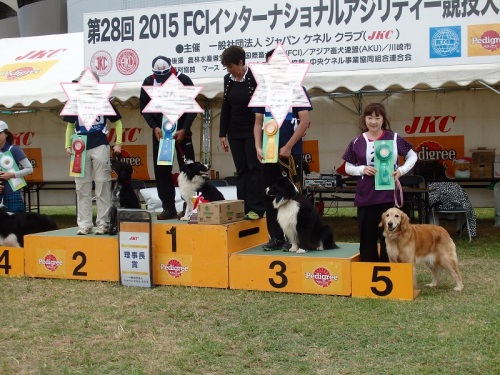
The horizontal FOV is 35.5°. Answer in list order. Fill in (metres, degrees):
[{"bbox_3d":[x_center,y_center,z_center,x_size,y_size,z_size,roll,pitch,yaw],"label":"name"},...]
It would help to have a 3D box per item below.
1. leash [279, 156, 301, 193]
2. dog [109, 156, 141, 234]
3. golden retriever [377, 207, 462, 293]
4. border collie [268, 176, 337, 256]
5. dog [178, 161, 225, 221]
[{"bbox_3d":[0.362,-0.112,6.970,0.210,0.340,0.120,-1,3,0],"label":"leash"},{"bbox_3d":[-1.209,0.076,7.773,0.480,0.750,0.290,-3,3,-38],"label":"dog"},{"bbox_3d":[1.416,0.512,6.518,0.780,0.725,0.340,-3,3,-35],"label":"golden retriever"},{"bbox_3d":[0.490,0.239,6.872,0.690,0.654,0.340,-3,3,-35],"label":"border collie"},{"bbox_3d":[-0.462,0.026,7.507,0.570,0.552,0.330,-3,3,-32],"label":"dog"}]

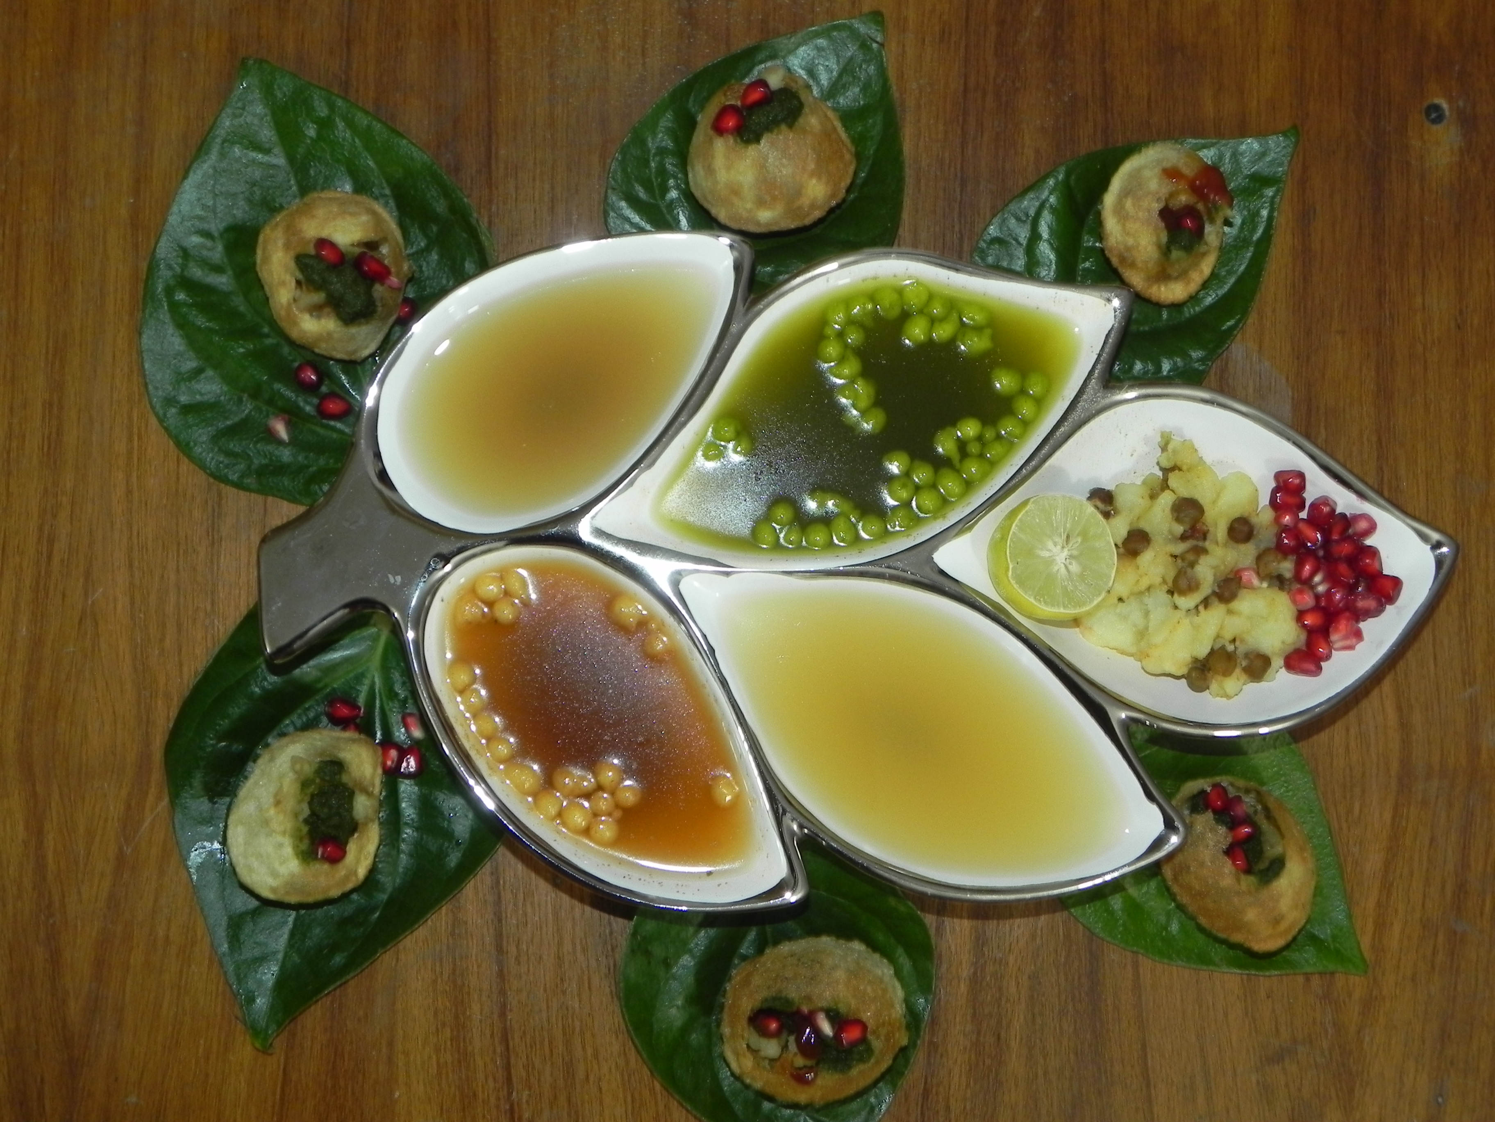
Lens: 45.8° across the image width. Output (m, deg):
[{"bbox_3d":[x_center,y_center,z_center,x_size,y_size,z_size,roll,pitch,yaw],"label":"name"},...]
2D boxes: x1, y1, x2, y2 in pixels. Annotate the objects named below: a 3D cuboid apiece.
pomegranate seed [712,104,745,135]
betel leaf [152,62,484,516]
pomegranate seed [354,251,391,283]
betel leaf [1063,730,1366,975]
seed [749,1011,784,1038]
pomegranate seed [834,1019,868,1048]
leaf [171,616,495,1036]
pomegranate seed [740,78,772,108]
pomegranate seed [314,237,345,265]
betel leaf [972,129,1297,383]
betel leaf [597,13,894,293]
[{"bbox_3d":[-0.006,-0.142,0.572,0.009,0.009,0.011,37,89,1],"label":"pomegranate seed"},{"bbox_3d":[-0.145,-0.095,0.593,0.126,0.020,0.154,-19,88,-1],"label":"betel leaf"},{"bbox_3d":[-0.121,-0.095,0.573,0.013,0.007,0.007,37,89,1],"label":"pomegranate seed"},{"bbox_3d":[0.161,0.099,0.589,0.116,0.016,0.093,41,89,1],"label":"betel leaf"},{"bbox_3d":[0.006,0.148,0.568,0.011,0.007,0.008,12,88,0],"label":"seed"},{"bbox_3d":[0.033,0.151,0.567,0.011,0.007,0.008,-21,88,-1],"label":"pomegranate seed"},{"bbox_3d":[-0.139,0.086,0.587,0.120,0.020,0.155,15,88,0],"label":"leaf"},{"bbox_3d":[0.003,-0.151,0.573,0.011,0.007,0.008,-41,89,-1],"label":"pomegranate seed"},{"bbox_3d":[-0.135,-0.100,0.573,0.011,0.007,0.007,45,89,1],"label":"pomegranate seed"},{"bbox_3d":[0.140,-0.109,0.594,0.113,0.018,0.088,-45,89,-1],"label":"betel leaf"},{"bbox_3d":[0.011,-0.134,0.595,0.098,0.018,0.120,32,89,1],"label":"betel leaf"}]

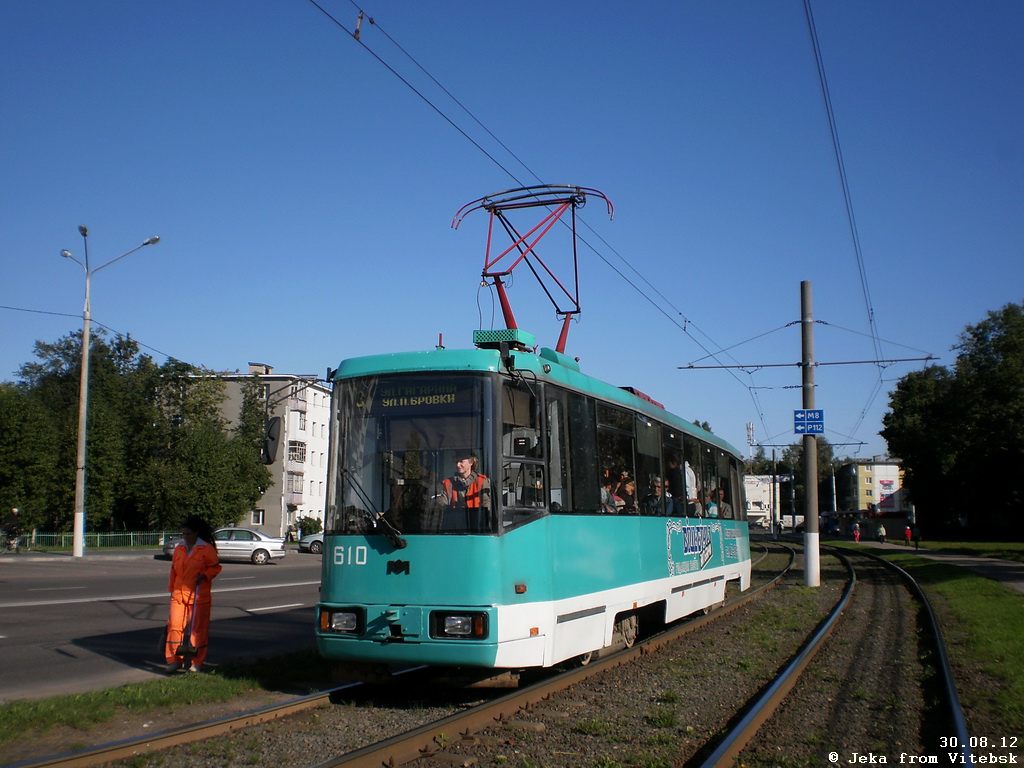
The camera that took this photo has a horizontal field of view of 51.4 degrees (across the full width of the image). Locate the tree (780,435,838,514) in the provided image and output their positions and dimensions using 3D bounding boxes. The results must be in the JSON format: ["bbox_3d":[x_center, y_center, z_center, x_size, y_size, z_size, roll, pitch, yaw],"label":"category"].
[{"bbox_3d":[46.006,15.626,164.409,9.297,15.075,9.297,-2,-8,16],"label":"tree"}]

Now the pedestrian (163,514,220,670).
[{"bbox_3d":[-3.400,2.226,11.369,0.540,1.642,0.430,0,-8,3],"label":"pedestrian"}]

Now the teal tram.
[{"bbox_3d":[1.679,2.109,16.714,2.460,3.350,15.200,-2,-8,20],"label":"teal tram"}]

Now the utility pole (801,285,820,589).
[{"bbox_3d":[8.223,1.296,29.413,0.420,8.458,0.420,-2,-8,16],"label":"utility pole"}]

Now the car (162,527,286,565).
[{"bbox_3d":[-11.332,6.372,42.018,4.800,1.440,1.820,4,-8,-23],"label":"car"}]

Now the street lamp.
[{"bbox_3d":[-17.629,0.193,45.858,4.000,14.139,2.600,3,-8,-20],"label":"street lamp"}]

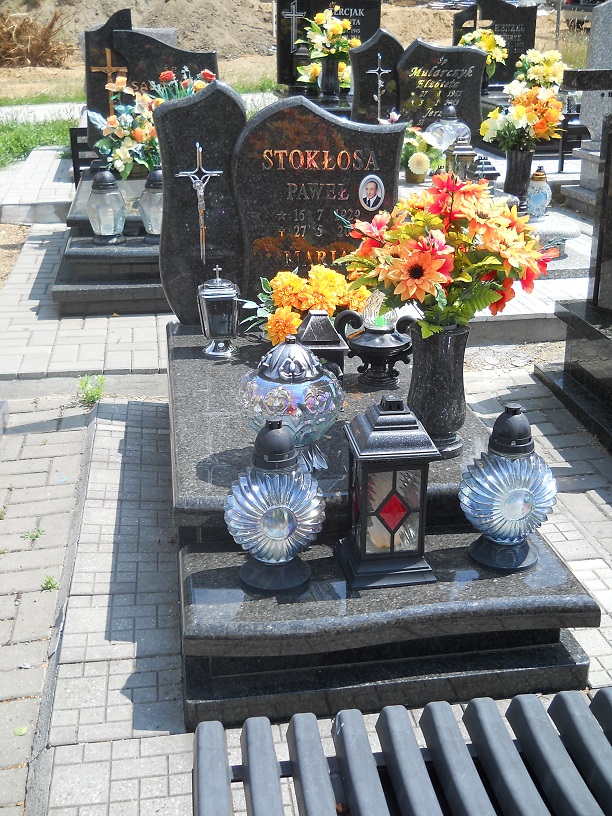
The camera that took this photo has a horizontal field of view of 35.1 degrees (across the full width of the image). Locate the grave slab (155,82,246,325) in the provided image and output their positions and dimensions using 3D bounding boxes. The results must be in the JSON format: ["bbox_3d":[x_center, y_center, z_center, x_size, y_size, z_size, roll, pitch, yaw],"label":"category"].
[{"bbox_3d":[-0.344,-0.690,3.323,0.314,0.817,0.090,-3,21,-8],"label":"grave slab"}]

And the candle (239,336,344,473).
[{"bbox_3d":[-0.038,-0.019,2.599,0.287,0.352,0.287,-3,21,-8],"label":"candle"}]

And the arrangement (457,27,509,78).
[{"bbox_3d":[1.353,-2.703,7.369,0.370,0.370,0.320,-3,20,-8],"label":"arrangement"}]

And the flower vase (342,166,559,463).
[{"bbox_3d":[0.326,-0.212,2.270,0.498,0.657,0.420,-3,20,-8],"label":"flower vase"}]

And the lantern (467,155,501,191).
[{"bbox_3d":[1.145,-1.446,6.265,0.180,0.370,0.180,-3,21,-8],"label":"lantern"}]

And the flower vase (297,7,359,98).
[{"bbox_3d":[0.158,-2.491,6.771,0.430,0.630,0.380,-3,20,-8],"label":"flower vase"}]

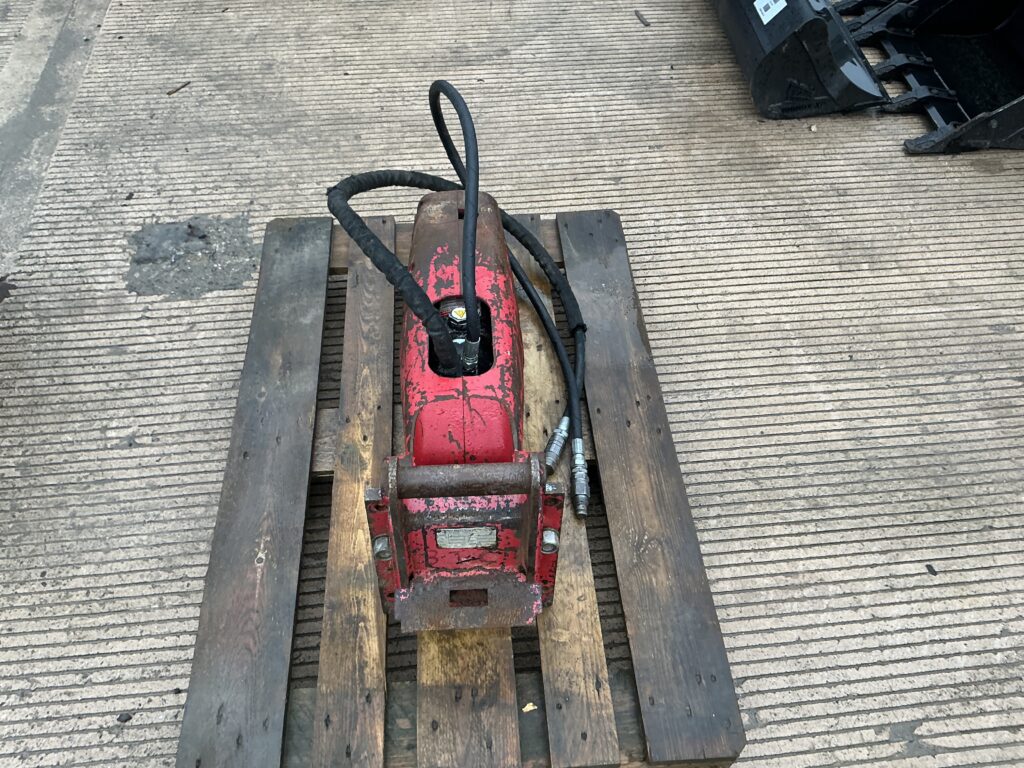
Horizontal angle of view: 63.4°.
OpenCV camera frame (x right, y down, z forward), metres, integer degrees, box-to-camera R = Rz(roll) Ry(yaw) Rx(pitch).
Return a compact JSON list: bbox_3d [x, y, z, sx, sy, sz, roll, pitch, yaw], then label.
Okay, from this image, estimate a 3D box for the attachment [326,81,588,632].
[{"bbox_3d":[-0.093,-0.130,1.375,0.405,0.490,1.030,-1,51,-4],"label":"attachment"}]

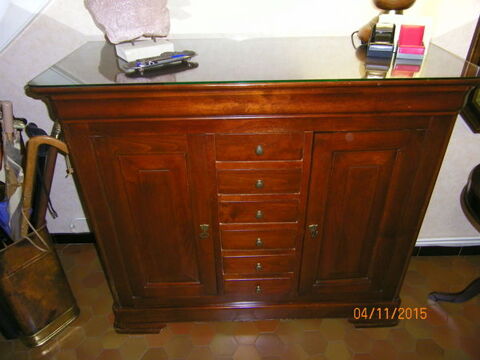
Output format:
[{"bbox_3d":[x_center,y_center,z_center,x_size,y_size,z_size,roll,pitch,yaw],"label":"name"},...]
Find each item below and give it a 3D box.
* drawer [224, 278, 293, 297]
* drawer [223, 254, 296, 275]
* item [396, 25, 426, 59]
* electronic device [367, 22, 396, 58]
[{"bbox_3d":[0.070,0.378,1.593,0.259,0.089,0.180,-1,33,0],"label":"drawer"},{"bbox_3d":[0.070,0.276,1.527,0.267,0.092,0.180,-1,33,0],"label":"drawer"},{"bbox_3d":[0.526,-0.429,1.199,0.075,0.092,0.070,3,33,7],"label":"item"},{"bbox_3d":[0.442,-0.442,1.222,0.073,0.092,0.065,3,33,7],"label":"electronic device"}]

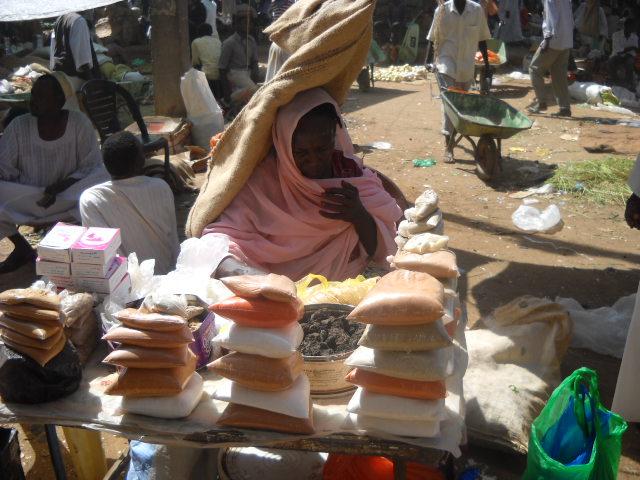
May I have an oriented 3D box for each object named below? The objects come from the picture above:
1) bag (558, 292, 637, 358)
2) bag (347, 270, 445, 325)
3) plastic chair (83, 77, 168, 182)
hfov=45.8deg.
[{"bbox_3d":[1.345,0.410,3.633,0.430,0.200,0.300,3,20,5],"label":"bag"},{"bbox_3d":[0.157,0.118,1.557,0.185,0.060,0.165,4,20,6],"label":"bag"},{"bbox_3d":[-1.257,-0.535,4.800,0.570,0.870,0.560,-16,26,-41],"label":"plastic chair"}]

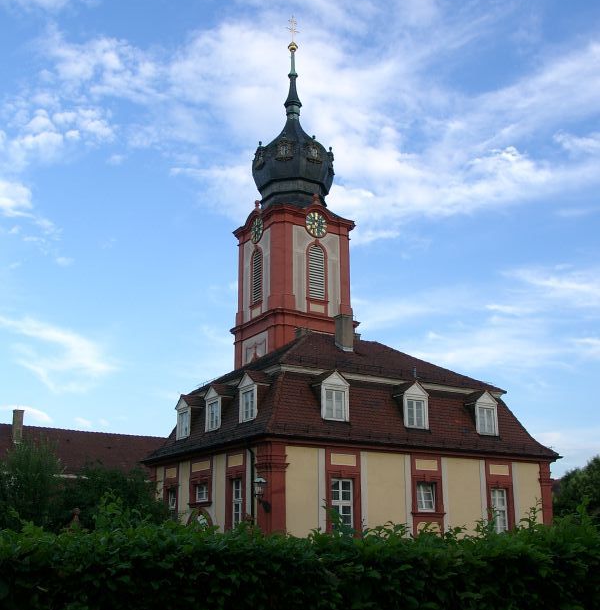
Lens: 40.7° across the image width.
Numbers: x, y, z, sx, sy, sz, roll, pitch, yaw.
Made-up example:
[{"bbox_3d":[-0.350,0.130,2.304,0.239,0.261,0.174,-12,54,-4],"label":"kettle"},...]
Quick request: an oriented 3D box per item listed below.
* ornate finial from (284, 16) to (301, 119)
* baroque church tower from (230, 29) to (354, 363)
[{"bbox_3d":[-0.627,-20.944,70.865,1.400,10.310,1.400,0,-16,0],"label":"ornate finial"},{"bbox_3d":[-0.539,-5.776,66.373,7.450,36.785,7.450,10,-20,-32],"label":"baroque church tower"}]

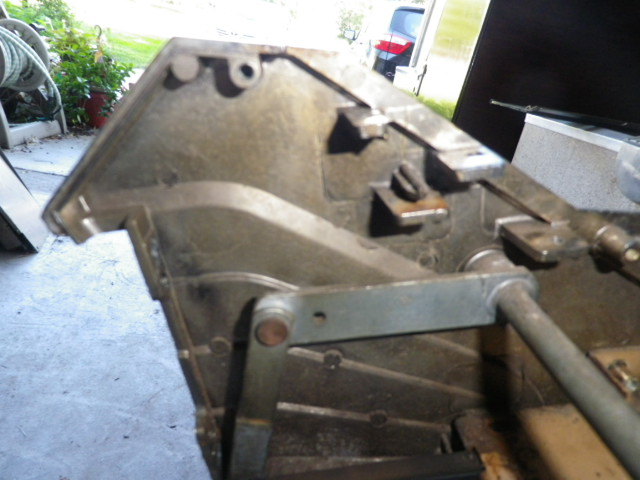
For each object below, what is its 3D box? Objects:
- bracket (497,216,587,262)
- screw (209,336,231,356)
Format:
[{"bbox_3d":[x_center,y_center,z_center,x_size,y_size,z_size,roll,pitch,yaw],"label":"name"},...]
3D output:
[{"bbox_3d":[0.192,-0.003,0.402,0.038,0.013,0.076,-9,19,1],"label":"bracket"},{"bbox_3d":[-0.102,0.110,0.467,0.020,0.020,0.007,-9,19,1],"label":"screw"}]

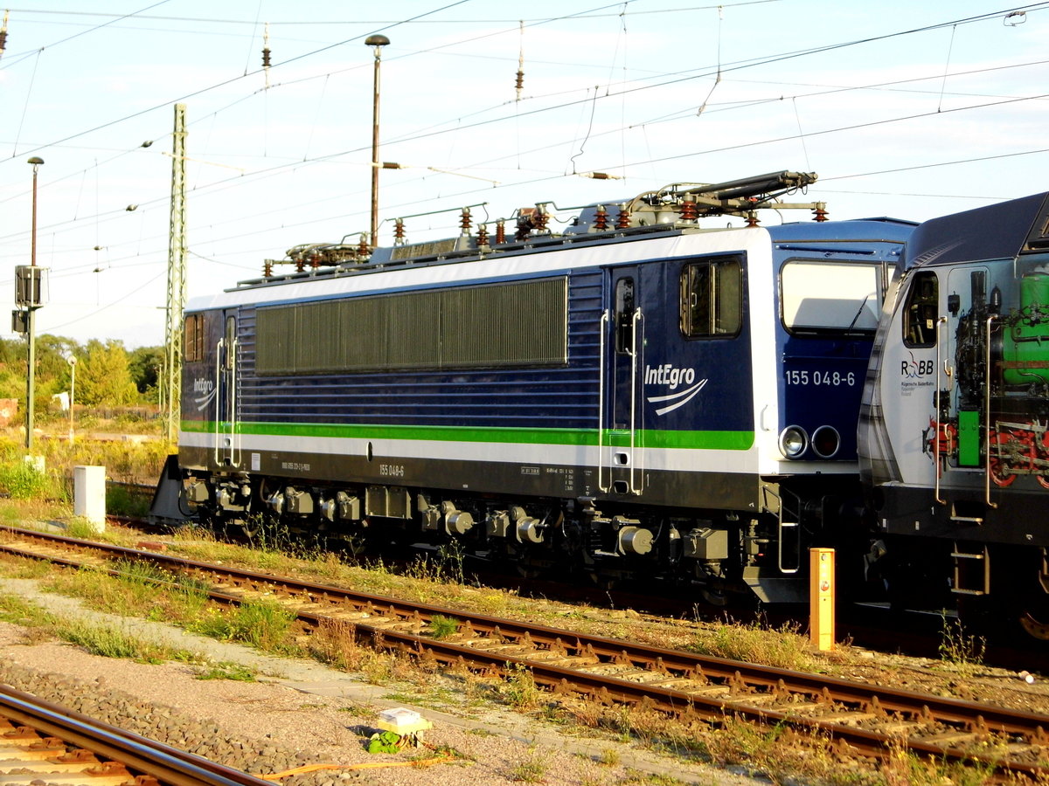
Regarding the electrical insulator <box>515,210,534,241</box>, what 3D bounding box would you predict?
[{"bbox_3d":[-0.013,-2.088,30.700,0.210,0.380,0.210,0,0,-26],"label":"electrical insulator"}]

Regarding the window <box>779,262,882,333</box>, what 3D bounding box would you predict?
[{"bbox_3d":[3.067,-0.955,24.557,1.190,0.760,0.070,0,-6,-26],"label":"window"}]

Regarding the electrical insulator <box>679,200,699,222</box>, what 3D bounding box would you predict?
[{"bbox_3d":[1.782,-1.974,26.682,0.205,0.235,0.205,0,0,0],"label":"electrical insulator"}]

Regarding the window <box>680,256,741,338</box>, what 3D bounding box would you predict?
[{"bbox_3d":[1.906,-0.954,25.033,0.060,0.816,1.149,0,0,-28],"label":"window"}]

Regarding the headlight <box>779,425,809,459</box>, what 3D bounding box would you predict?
[{"bbox_3d":[2.652,0.484,24.167,0.330,0.330,0.100,0,0,-26],"label":"headlight"}]

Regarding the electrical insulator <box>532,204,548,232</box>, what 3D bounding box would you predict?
[{"bbox_3d":[0.205,-2.144,30.255,0.195,0.350,0.195,0,0,0],"label":"electrical insulator"}]

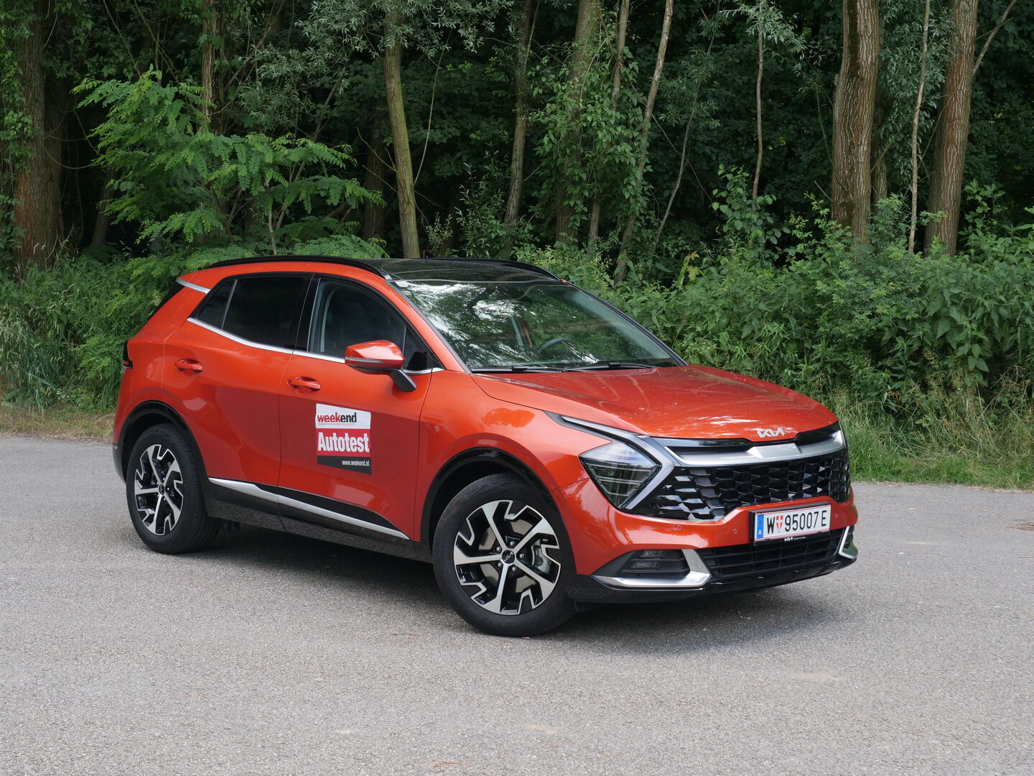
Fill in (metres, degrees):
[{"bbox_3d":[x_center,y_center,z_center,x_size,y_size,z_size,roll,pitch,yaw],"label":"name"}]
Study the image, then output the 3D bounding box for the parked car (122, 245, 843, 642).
[{"bbox_3d":[-0.352,0.142,8.686,1.880,1.650,4.515,-2,5,-44],"label":"parked car"}]

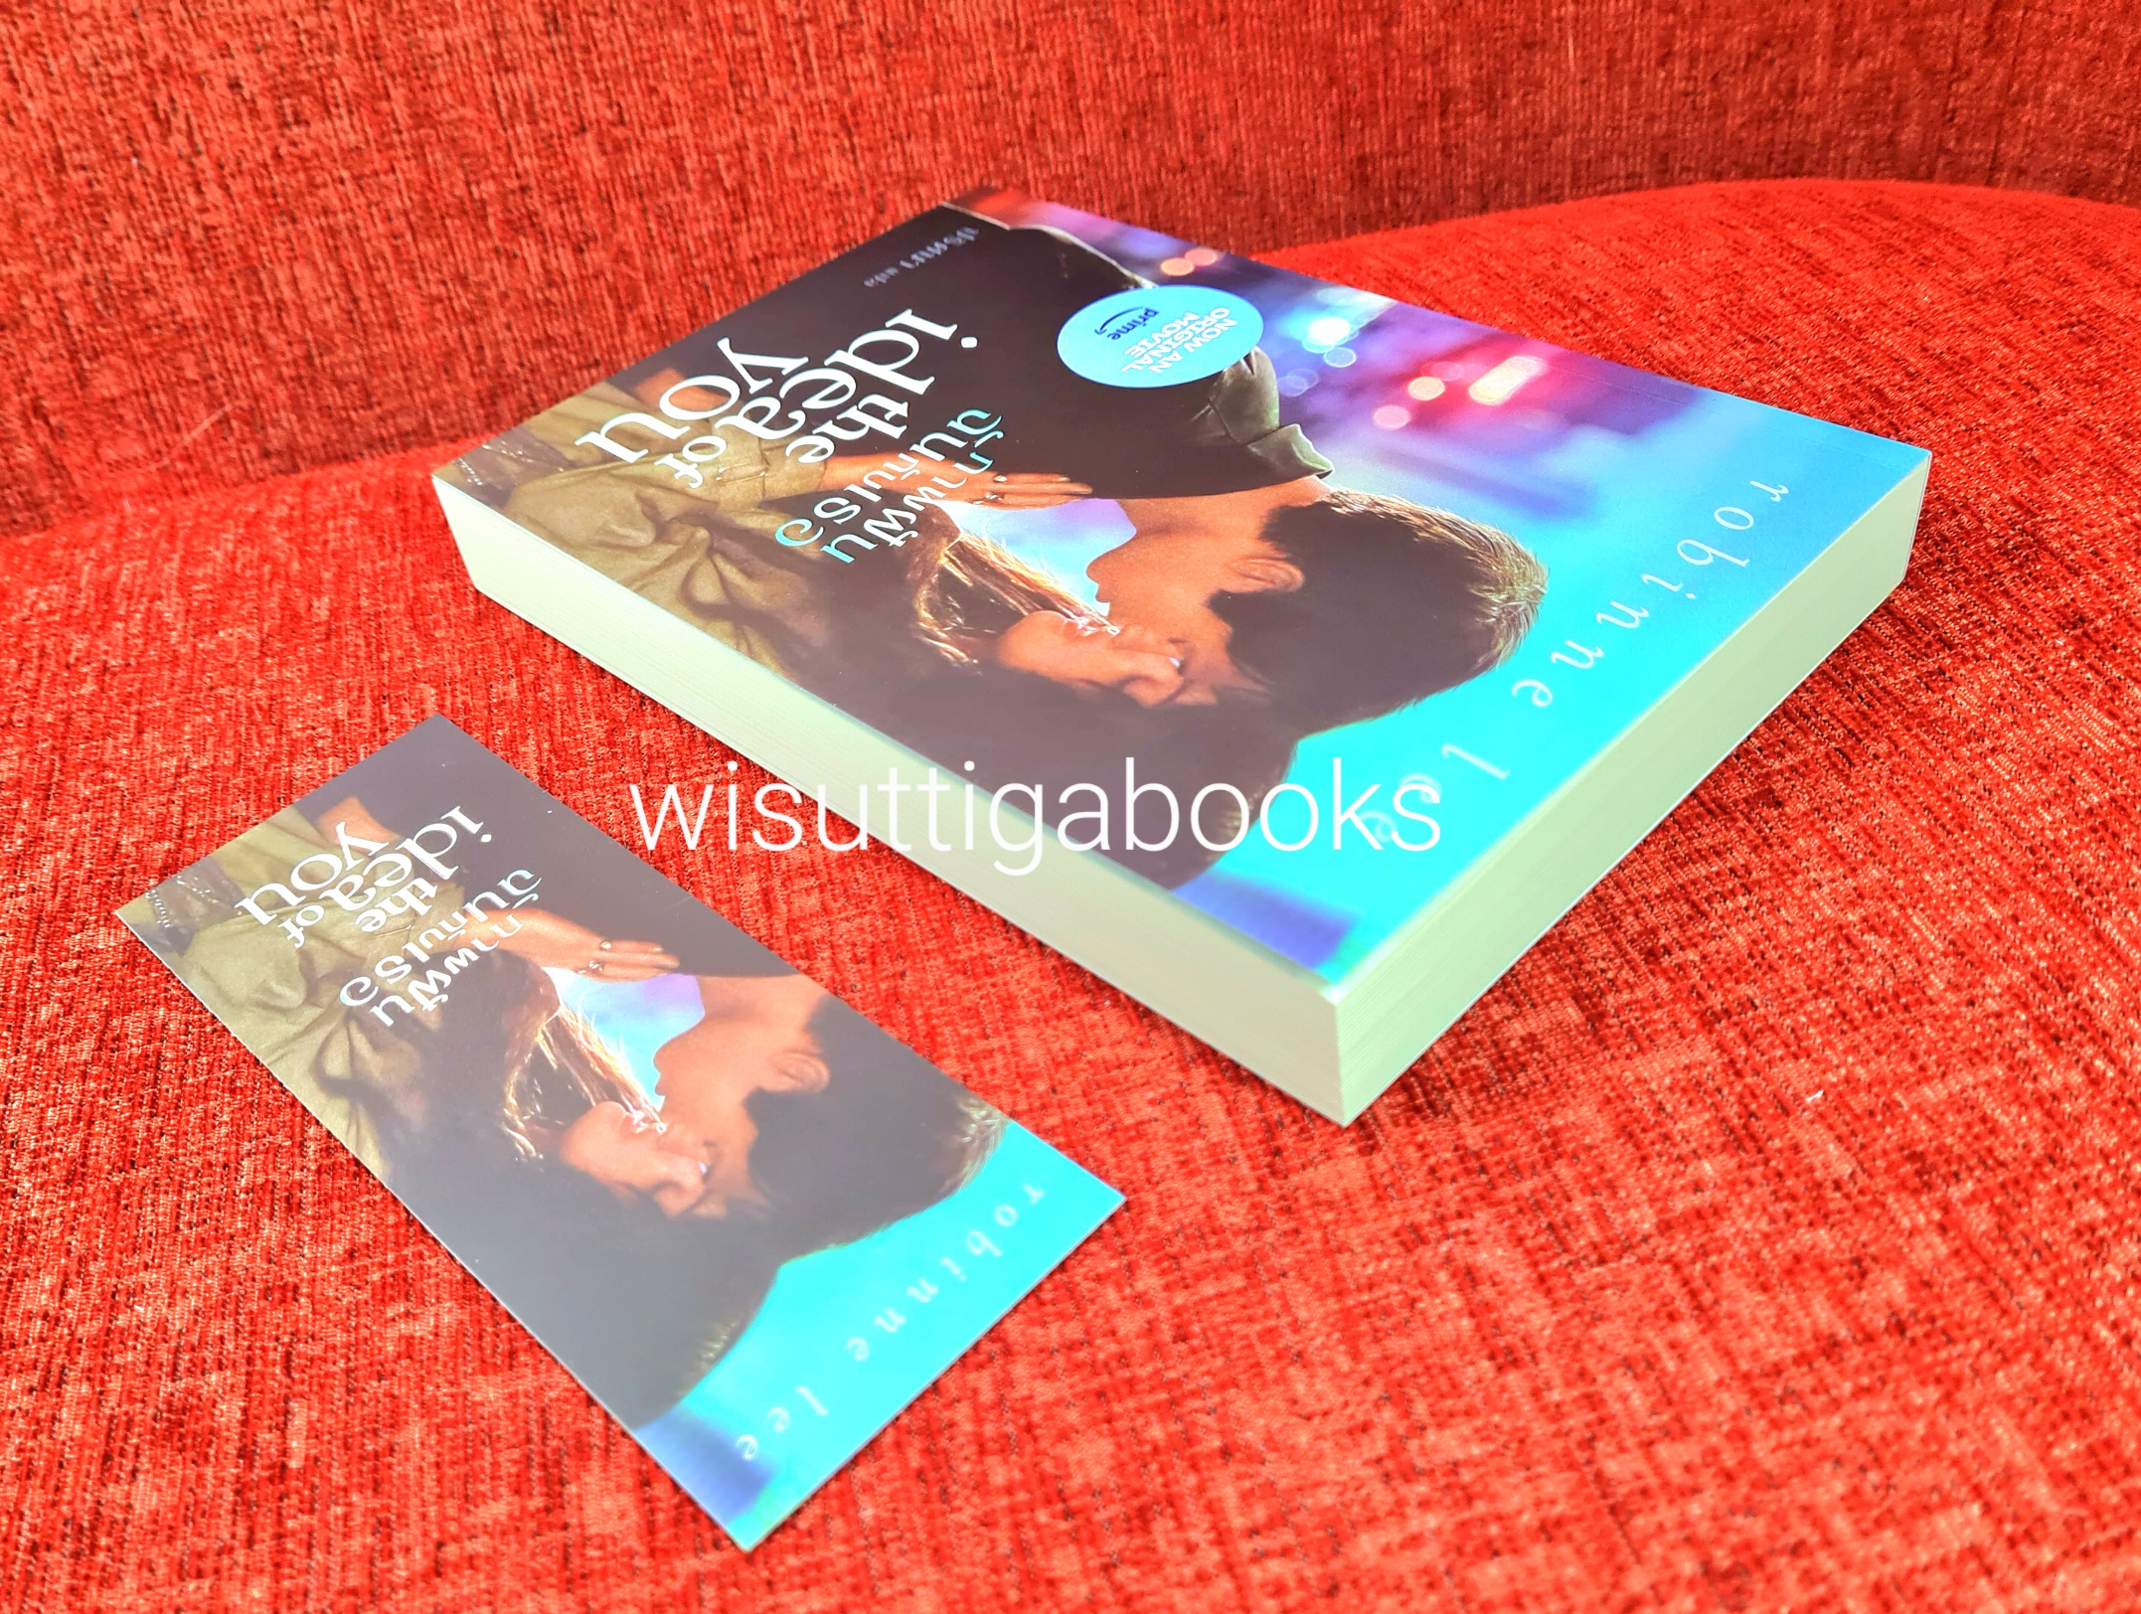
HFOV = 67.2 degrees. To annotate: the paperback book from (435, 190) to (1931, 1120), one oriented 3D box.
[{"bbox_3d":[0.007,-0.050,0.278,0.210,0.024,0.142,29,54,36],"label":"paperback book"}]

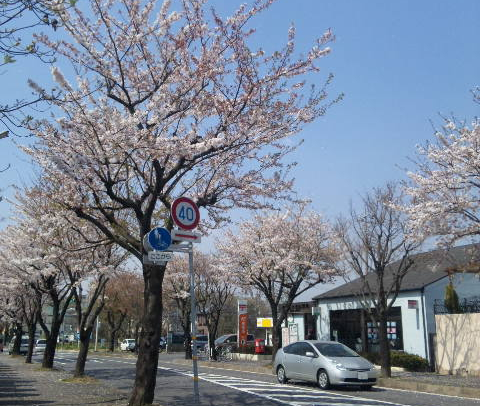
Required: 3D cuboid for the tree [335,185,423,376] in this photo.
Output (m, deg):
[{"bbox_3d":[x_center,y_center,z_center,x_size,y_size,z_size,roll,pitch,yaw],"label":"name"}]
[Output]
[{"bbox_3d":[5.422,2.853,21.067,3.400,7.617,3.300,0,-14,0],"label":"tree"}]

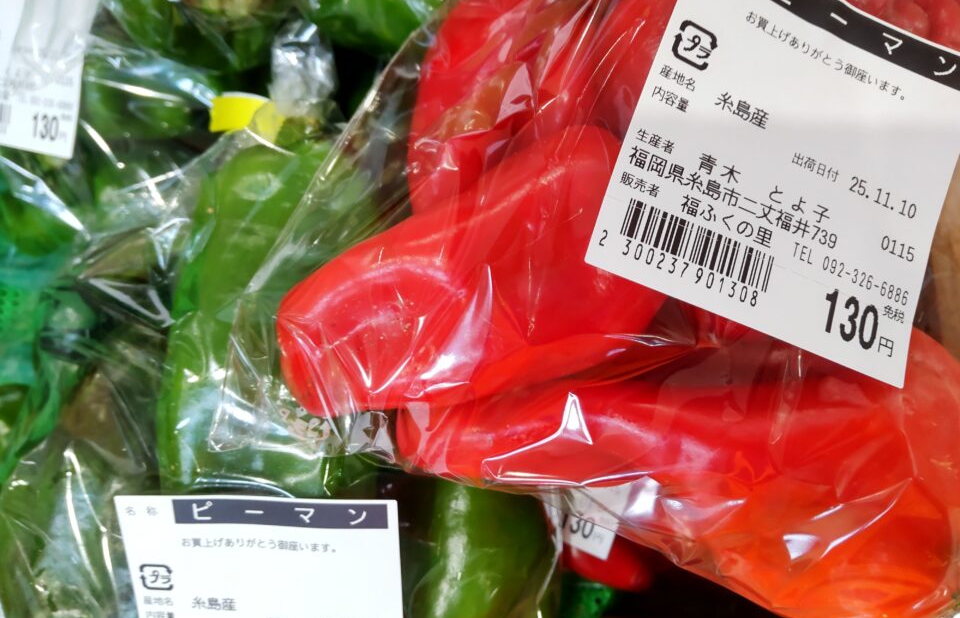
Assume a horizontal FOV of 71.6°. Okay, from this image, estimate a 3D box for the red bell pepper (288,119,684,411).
[{"bbox_3d":[0.001,-0.006,0.130,0.084,0.043,0.043,-30,90,0],"label":"red bell pepper"}]

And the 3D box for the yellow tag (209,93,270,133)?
[{"bbox_3d":[-0.062,-0.051,0.172,0.017,0.003,0.009,2,90,-6],"label":"yellow tag"}]

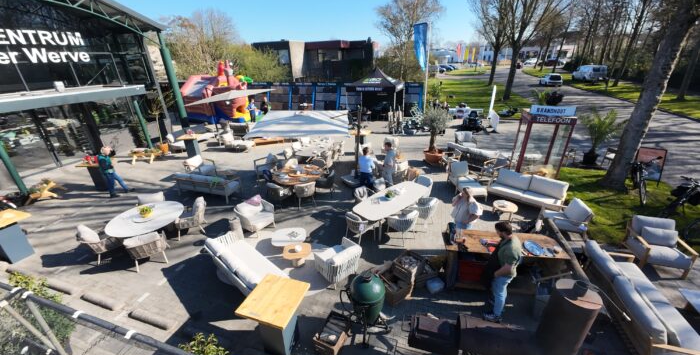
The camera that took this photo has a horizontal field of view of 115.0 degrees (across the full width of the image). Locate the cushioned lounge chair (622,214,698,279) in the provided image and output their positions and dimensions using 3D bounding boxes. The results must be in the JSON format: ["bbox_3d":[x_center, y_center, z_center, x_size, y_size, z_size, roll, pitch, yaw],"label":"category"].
[{"bbox_3d":[6.241,1.384,4.591,0.740,0.820,0.860,8,26,21],"label":"cushioned lounge chair"}]

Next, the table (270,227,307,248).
[{"bbox_3d":[-1.406,1.521,5.222,0.780,0.370,0.580,-5,25,-8],"label":"table"}]

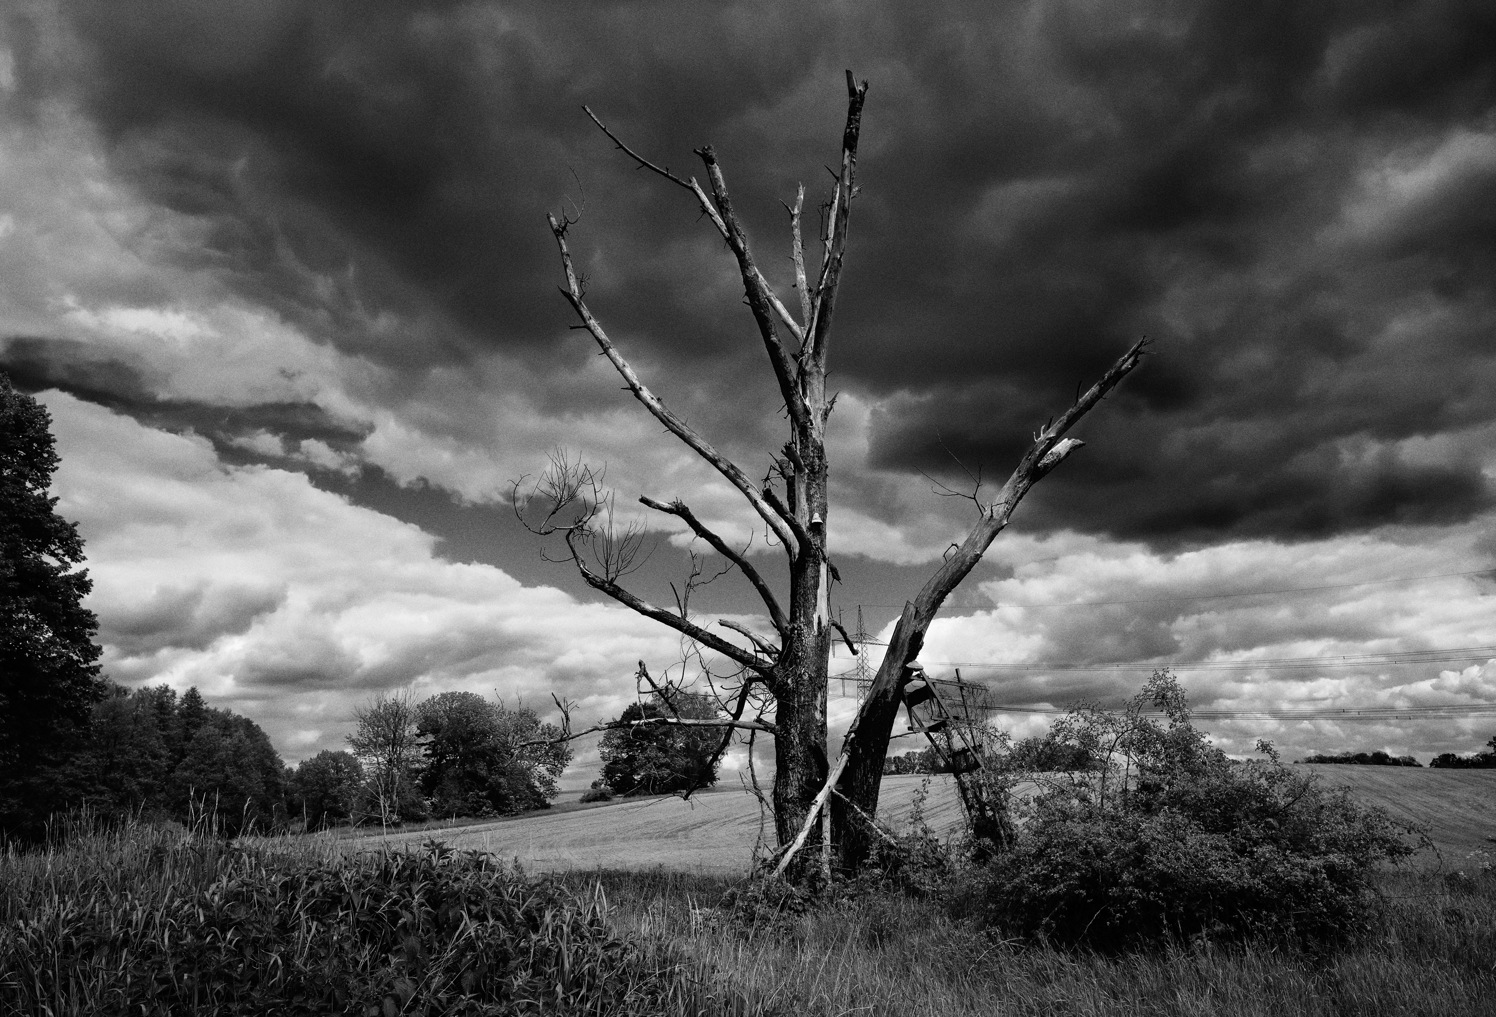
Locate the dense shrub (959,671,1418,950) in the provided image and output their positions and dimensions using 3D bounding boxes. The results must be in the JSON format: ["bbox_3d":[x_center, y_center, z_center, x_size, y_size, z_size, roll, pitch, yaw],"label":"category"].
[{"bbox_3d":[4.318,2.875,9.998,4.510,2.520,3.800,0,-15,0],"label":"dense shrub"}]

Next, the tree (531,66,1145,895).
[{"bbox_3d":[1.275,-0.991,13.701,8.450,11.430,5.500,0,-15,0],"label":"tree"}]

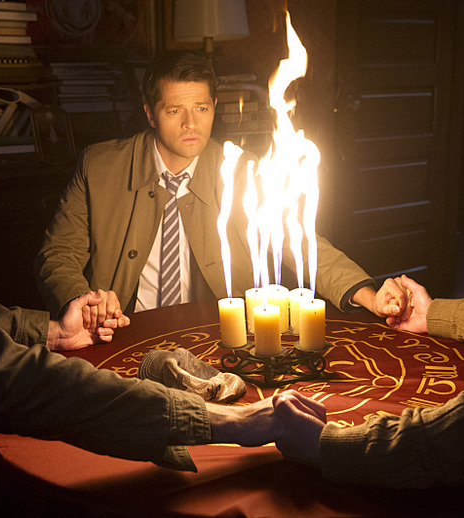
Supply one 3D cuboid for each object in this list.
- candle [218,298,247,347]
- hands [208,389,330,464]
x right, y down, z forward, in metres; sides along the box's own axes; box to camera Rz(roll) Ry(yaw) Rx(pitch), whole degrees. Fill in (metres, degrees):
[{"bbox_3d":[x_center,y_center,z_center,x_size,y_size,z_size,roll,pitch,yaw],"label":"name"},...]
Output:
[{"bbox_3d":[0.002,0.120,1.606,0.048,0.080,0.048,-3,11,0],"label":"candle"},{"bbox_3d":[0.053,0.238,1.246,0.165,0.088,0.105,-3,11,0],"label":"hands"}]

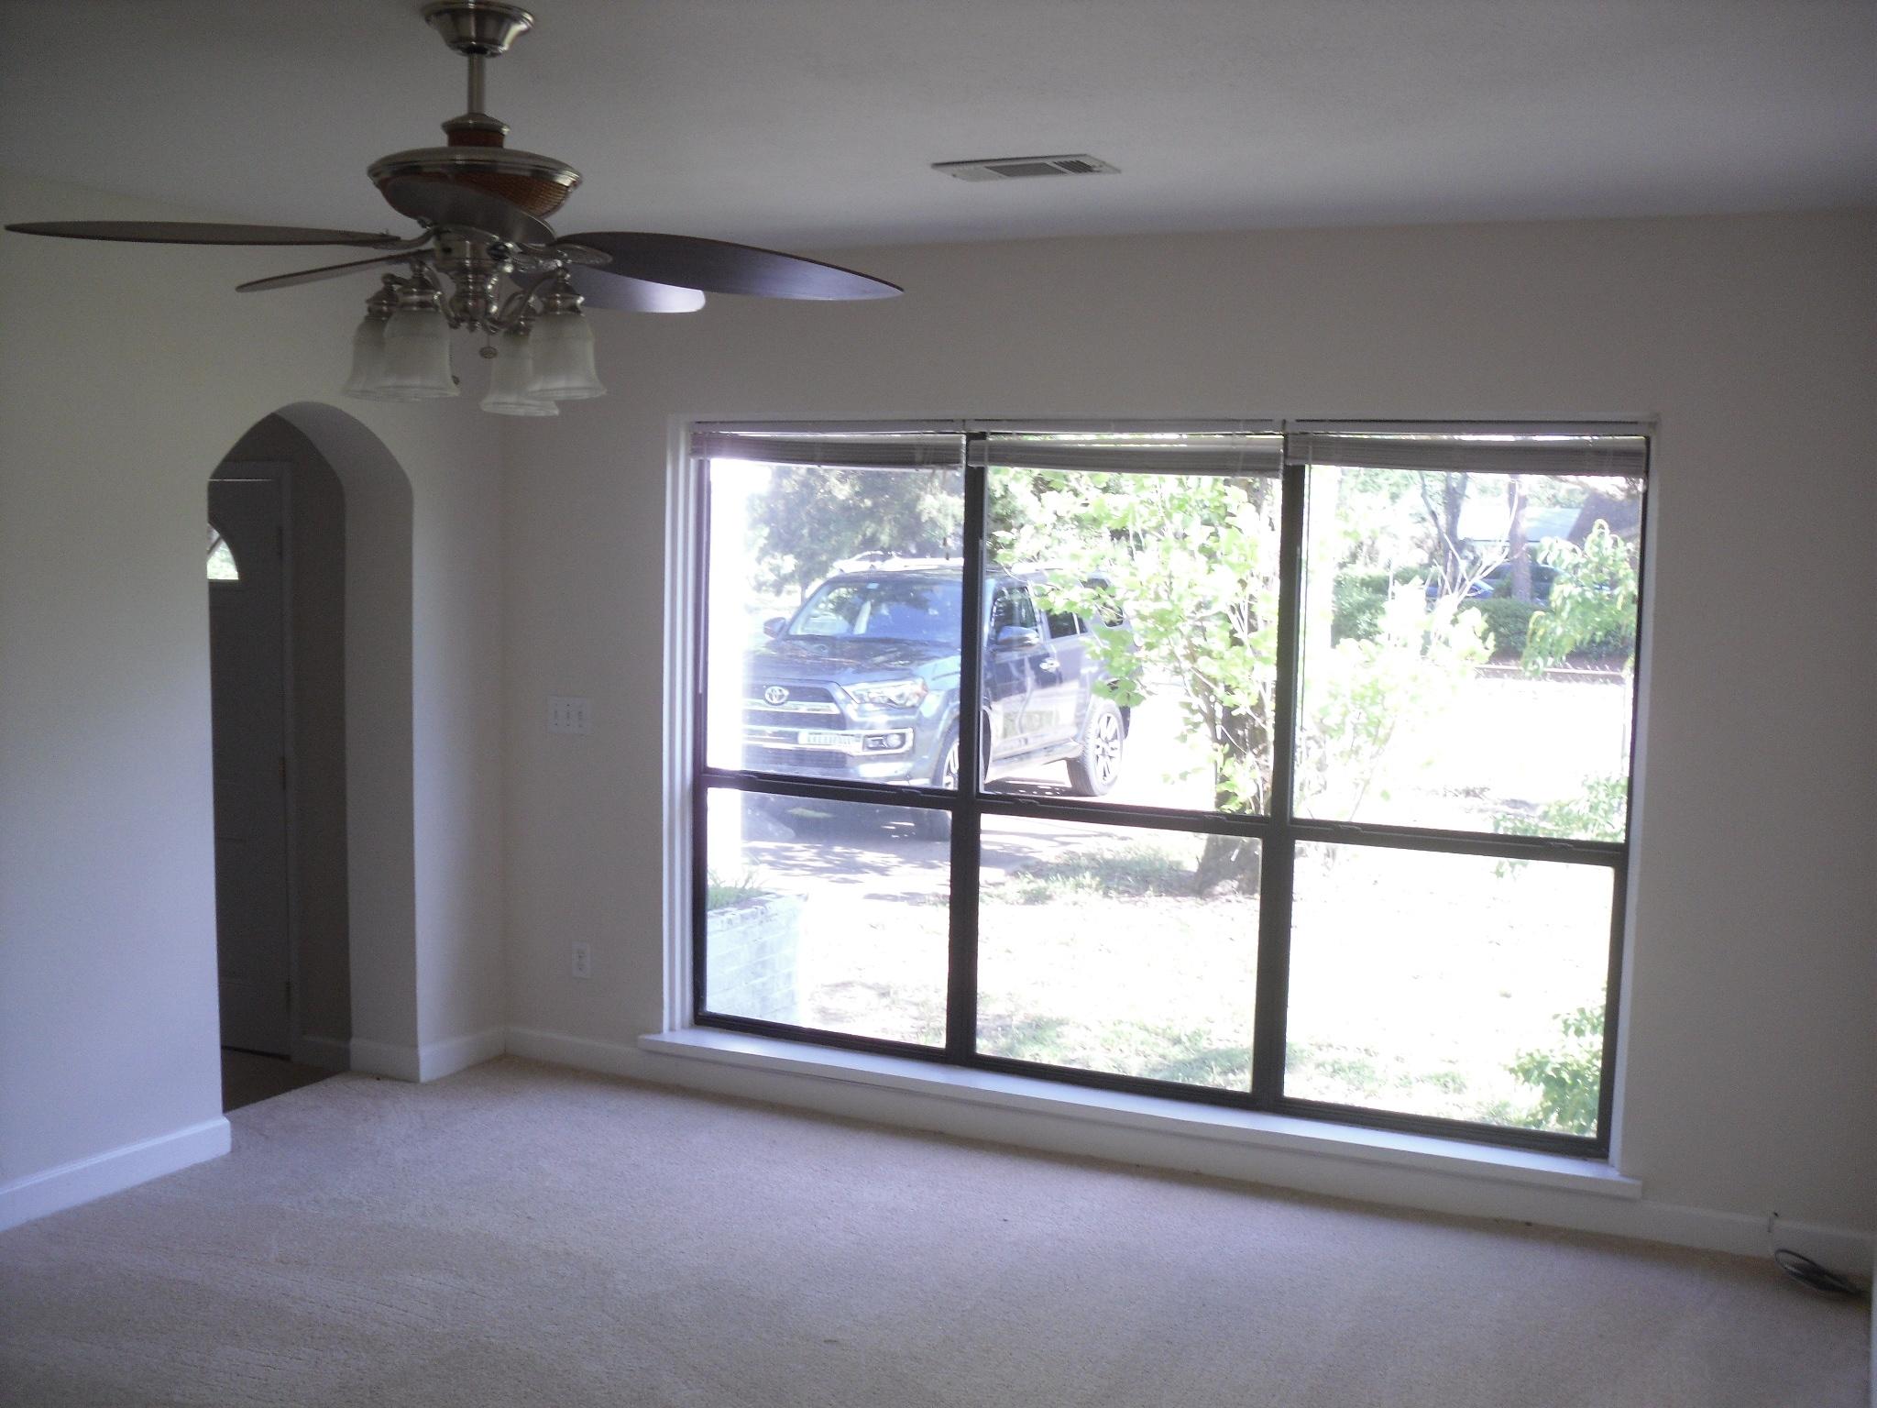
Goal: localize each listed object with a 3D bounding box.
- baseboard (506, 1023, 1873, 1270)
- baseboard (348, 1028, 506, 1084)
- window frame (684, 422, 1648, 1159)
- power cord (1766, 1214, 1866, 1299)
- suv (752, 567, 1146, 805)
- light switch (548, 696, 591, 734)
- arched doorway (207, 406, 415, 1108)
[{"bbox_3d":[0.377,1.151,5.126,3.900,0.095,0.020,4,6,25],"label":"baseboard"},{"bbox_3d":[-1.582,1.052,5.830,0.275,0.092,0.370,4,6,25],"label":"baseboard"},{"bbox_3d":[0.463,0.146,5.138,2.660,1.790,0.100,4,6,25],"label":"window frame"},{"bbox_3d":[1.984,1.243,4.293,0.210,0.115,0.150,4,6,25],"label":"power cord"},{"bbox_3d":[-0.027,-0.167,14.000,1.960,1.810,4.820,4,4,24],"label":"suv"},{"bbox_3d":[-1.113,0.035,5.716,0.163,0.115,0.015,4,6,25],"label":"light switch"},{"bbox_3d":[-1.798,0.159,5.252,0.260,1.980,0.790,4,6,25],"label":"arched doorway"}]

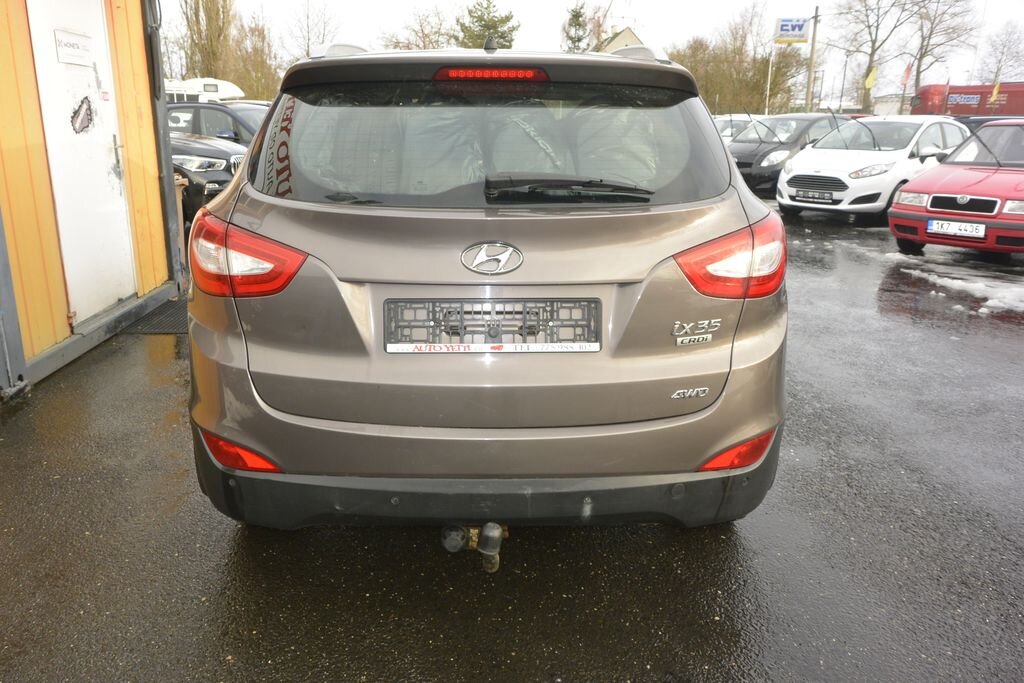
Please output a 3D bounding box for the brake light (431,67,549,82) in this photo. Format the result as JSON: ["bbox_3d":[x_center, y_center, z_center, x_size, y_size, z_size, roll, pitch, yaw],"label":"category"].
[{"bbox_3d":[-0.055,-0.694,1.996,0.295,0.045,0.050,0,16,-2],"label":"brake light"}]

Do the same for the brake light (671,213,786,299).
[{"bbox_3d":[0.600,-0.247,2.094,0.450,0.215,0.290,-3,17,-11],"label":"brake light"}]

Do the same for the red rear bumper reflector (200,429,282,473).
[{"bbox_3d":[-0.727,0.290,2.068,0.260,0.080,0.140,4,17,13],"label":"red rear bumper reflector"}]

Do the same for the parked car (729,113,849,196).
[{"bbox_3d":[5.325,-3.547,14.628,3.770,1.530,1.700,-13,20,-37],"label":"parked car"}]

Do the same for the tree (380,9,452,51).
[{"bbox_3d":[-5.170,-14.581,42.624,4.200,7.100,4.200,0,16,0],"label":"tree"}]

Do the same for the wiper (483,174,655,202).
[{"bbox_3d":[0.144,-0.391,1.964,0.430,0.075,0.070,0,16,-2],"label":"wiper"}]

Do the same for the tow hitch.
[{"bbox_3d":[-0.098,0.508,1.980,0.165,0.130,0.180,0,16,-2],"label":"tow hitch"}]

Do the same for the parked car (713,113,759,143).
[{"bbox_3d":[5.294,-4.569,18.201,3.900,1.500,1.700,-13,21,-38],"label":"parked car"}]

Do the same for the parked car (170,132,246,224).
[{"bbox_3d":[-5.181,-2.802,11.832,4.650,1.660,1.890,13,21,38],"label":"parked car"}]

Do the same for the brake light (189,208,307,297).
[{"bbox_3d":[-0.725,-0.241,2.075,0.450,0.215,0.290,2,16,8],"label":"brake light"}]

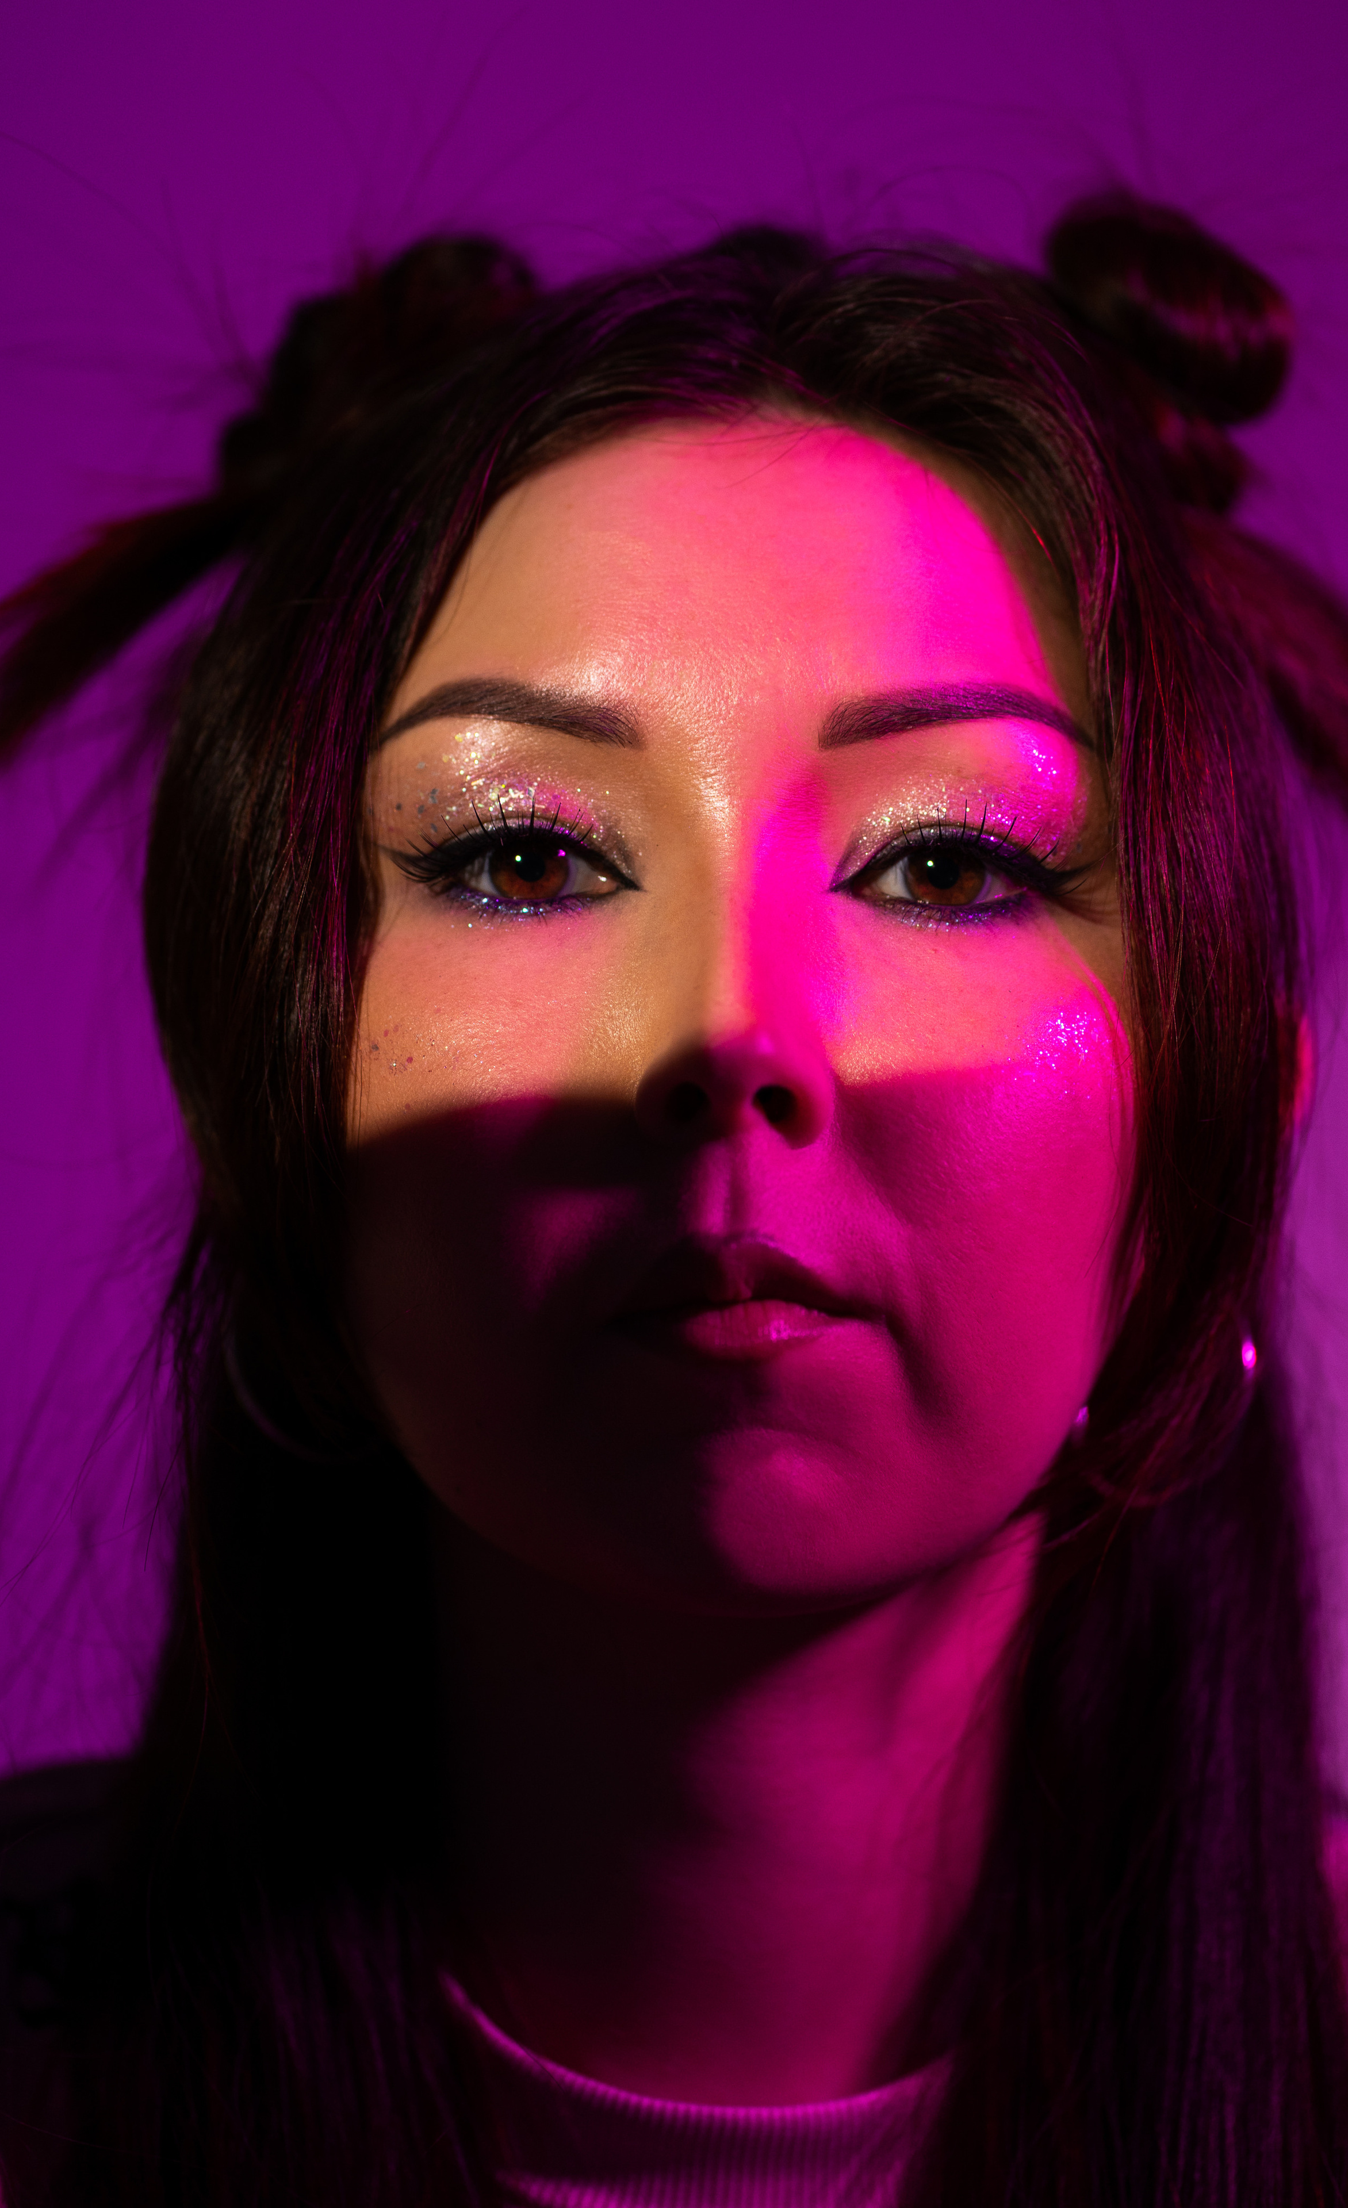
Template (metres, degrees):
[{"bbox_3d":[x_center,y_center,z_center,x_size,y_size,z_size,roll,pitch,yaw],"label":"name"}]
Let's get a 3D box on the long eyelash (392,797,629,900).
[{"bbox_3d":[-0.024,-0.037,0.764,0.035,0.013,0.014,-1,-10,8],"label":"long eyelash"}]

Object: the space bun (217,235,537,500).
[{"bbox_3d":[-0.050,-0.122,0.866,0.050,0.040,0.048,0,-10,0],"label":"space bun"}]

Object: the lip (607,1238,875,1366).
[{"bbox_3d":[0.009,0.028,0.746,0.039,0.016,0.016,0,-12,0],"label":"lip"}]

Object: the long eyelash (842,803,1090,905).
[{"bbox_3d":[0.043,-0.037,0.764,0.035,0.013,0.014,1,-10,-8],"label":"long eyelash"}]

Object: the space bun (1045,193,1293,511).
[{"bbox_3d":[0.082,-0.125,0.866,0.041,0.048,0.048,0,-10,0],"label":"space bun"}]

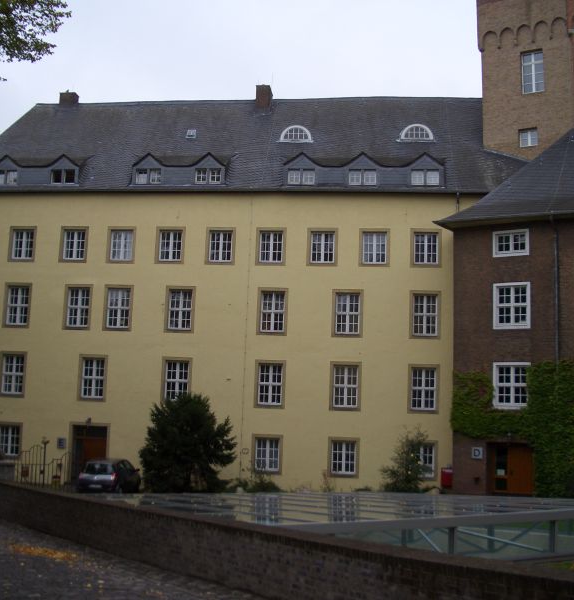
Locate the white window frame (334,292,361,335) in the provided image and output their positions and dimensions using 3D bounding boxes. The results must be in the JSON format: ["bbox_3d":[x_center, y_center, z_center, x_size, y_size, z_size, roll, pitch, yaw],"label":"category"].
[{"bbox_3d":[2.996,0.667,39.777,1.156,2.030,0.150,1,-7,8],"label":"white window frame"}]

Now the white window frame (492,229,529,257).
[{"bbox_3d":[10.189,-2.575,36.764,1.647,1.180,0.130,-2,-8,33],"label":"white window frame"}]

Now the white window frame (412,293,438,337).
[{"bbox_3d":[6.390,0.733,37.269,1.120,1.970,0.150,1,-7,8],"label":"white window frame"}]

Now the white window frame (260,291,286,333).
[{"bbox_3d":[-0.693,0.582,40.274,1.179,2.028,0.150,1,-7,8],"label":"white window frame"}]

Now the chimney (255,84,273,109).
[{"bbox_3d":[-1.284,-11.584,47.148,0.875,1.465,1.100,1,-7,8],"label":"chimney"}]

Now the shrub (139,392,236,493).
[{"bbox_3d":[-4.592,6.577,36.320,4.300,4.860,4.100,1,-7,8],"label":"shrub"}]

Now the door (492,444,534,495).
[{"bbox_3d":[9.678,7.261,34.600,1.803,2.039,0.180,-3,-8,34],"label":"door"}]

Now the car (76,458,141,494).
[{"bbox_3d":[-7.950,7.950,36.850,1.680,1.440,3.900,1,-7,8],"label":"car"}]

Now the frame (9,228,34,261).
[{"bbox_3d":[-13.174,-2.775,40.442,1.120,1.540,0.150,1,-7,8],"label":"frame"}]

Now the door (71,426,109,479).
[{"bbox_3d":[-9.279,7.260,38.198,1.589,2.575,0.200,1,-7,8],"label":"door"}]

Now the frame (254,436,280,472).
[{"bbox_3d":[-0.938,7.334,38.398,1.141,1.525,0.130,1,-7,8],"label":"frame"}]

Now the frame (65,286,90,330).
[{"bbox_3d":[-10.734,0.375,41.624,1.144,2.058,0.150,1,-7,8],"label":"frame"}]

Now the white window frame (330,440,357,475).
[{"bbox_3d":[2.579,7.130,36.504,1.095,1.465,0.180,1,-7,8],"label":"white window frame"}]

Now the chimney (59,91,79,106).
[{"bbox_3d":[-13.109,-12.002,48.799,0.920,0.950,0.650,1,-7,8],"label":"chimney"}]

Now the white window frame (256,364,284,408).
[{"bbox_3d":[-0.800,4.024,38.780,1.140,1.977,0.130,1,-7,8],"label":"white window frame"}]

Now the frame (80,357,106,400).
[{"bbox_3d":[-9.324,3.795,39.056,1.120,1.970,0.150,1,-7,8],"label":"frame"}]

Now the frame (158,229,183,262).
[{"bbox_3d":[-5.795,-2.713,40.322,1.146,1.557,0.130,1,-7,8],"label":"frame"}]

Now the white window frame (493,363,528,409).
[{"bbox_3d":[9.659,3.687,34.662,1.620,1.957,0.200,-3,-8,34],"label":"white window frame"}]

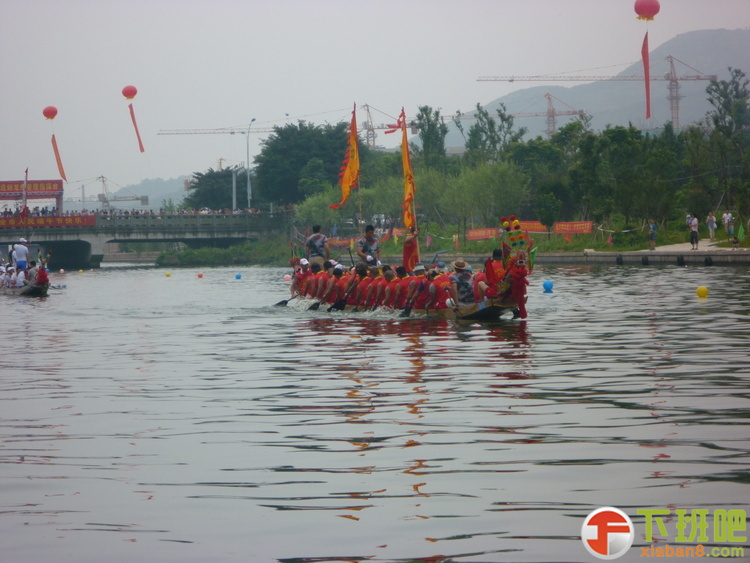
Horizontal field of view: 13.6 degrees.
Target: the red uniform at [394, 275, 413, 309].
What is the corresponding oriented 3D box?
[{"bbox_3d":[0.578,0.207,64.900,0.420,0.660,0.340,-1,1,-31],"label":"red uniform"}]

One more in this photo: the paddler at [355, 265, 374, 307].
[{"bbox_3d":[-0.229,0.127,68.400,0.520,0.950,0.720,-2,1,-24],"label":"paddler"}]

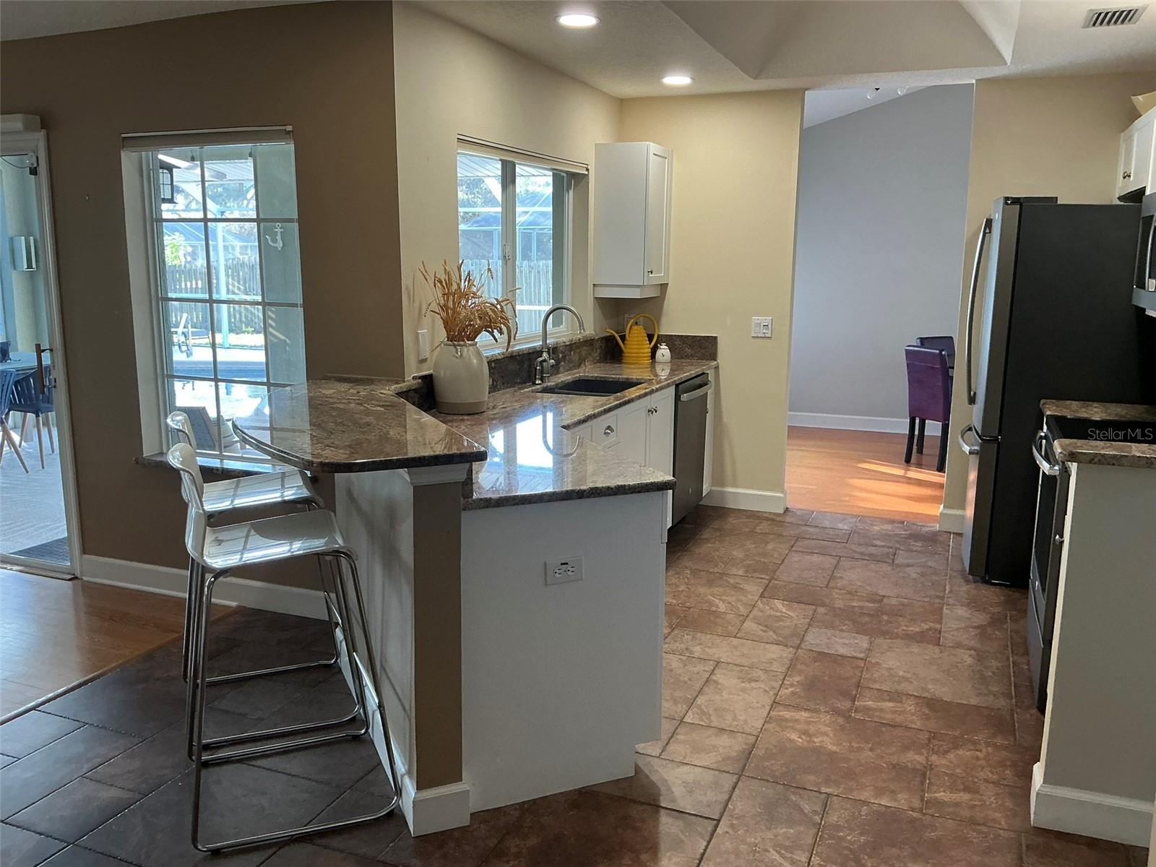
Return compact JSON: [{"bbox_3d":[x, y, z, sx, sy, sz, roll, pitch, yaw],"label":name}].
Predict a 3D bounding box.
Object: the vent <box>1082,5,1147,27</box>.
[{"bbox_3d":[2.123,-1.652,3.705,0.200,0.020,0.305,5,11,22],"label":"vent"}]

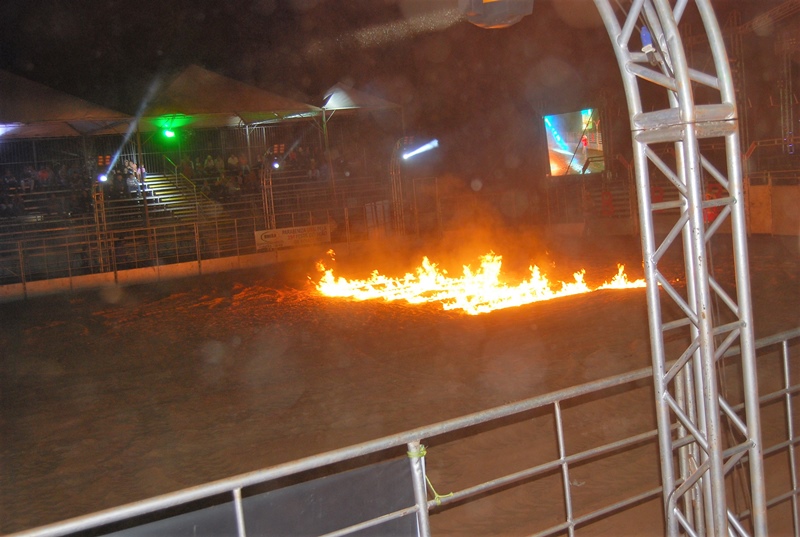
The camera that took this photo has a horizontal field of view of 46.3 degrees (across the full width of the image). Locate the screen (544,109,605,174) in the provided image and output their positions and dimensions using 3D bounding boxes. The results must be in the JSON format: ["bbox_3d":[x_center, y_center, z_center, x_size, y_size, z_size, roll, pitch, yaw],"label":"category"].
[{"bbox_3d":[7.649,-5.467,41.000,0.200,2.720,3.300,-10,7,-36],"label":"screen"}]

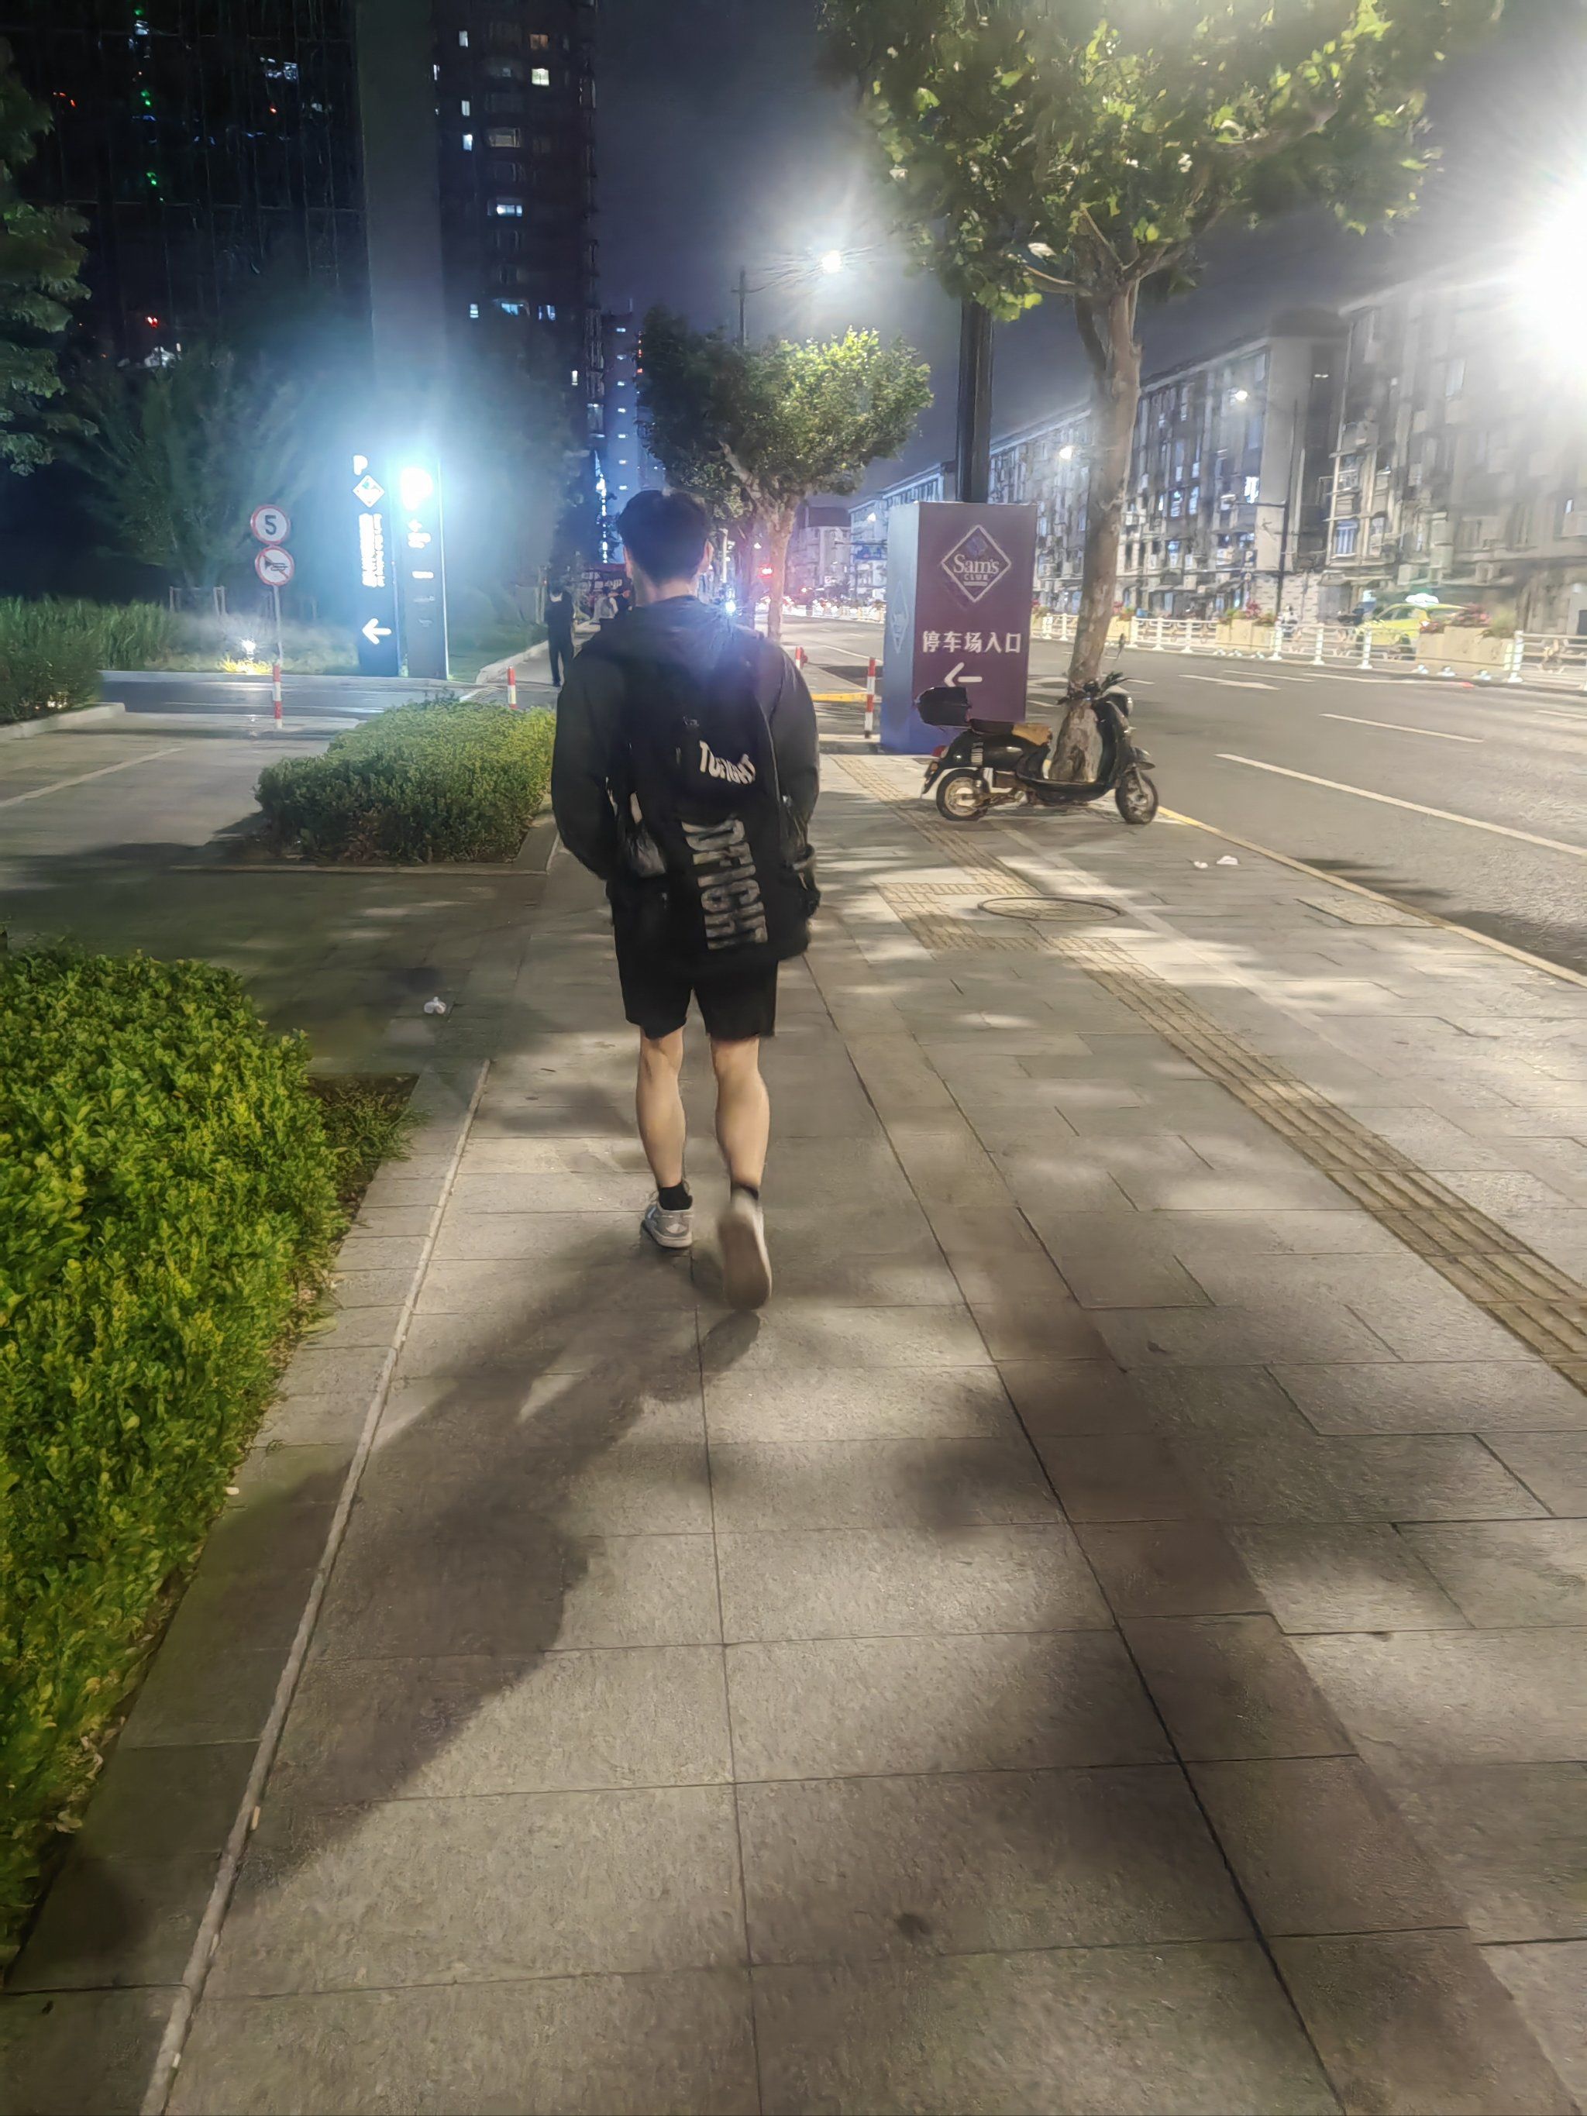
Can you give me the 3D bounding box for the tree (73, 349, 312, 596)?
[{"bbox_3d":[-12.142,-11.185,33.235,4.600,5.800,4.400,0,16,-5],"label":"tree"}]

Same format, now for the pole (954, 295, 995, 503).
[{"bbox_3d":[1.776,-7.172,15.350,0.340,8.500,0.340,0,16,-5],"label":"pole"}]

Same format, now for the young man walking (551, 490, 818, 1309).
[{"bbox_3d":[-0.242,-0.367,3.706,0.600,1.720,0.580,0,16,-5],"label":"young man walking"}]

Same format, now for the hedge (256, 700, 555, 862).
[{"bbox_3d":[-2.499,-2.099,11.748,1.700,0.550,4.800,0,16,-5],"label":"hedge"}]

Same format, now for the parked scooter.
[{"bbox_3d":[1.683,-2.140,11.236,1.690,1.080,0.680,1,16,-1],"label":"parked scooter"}]

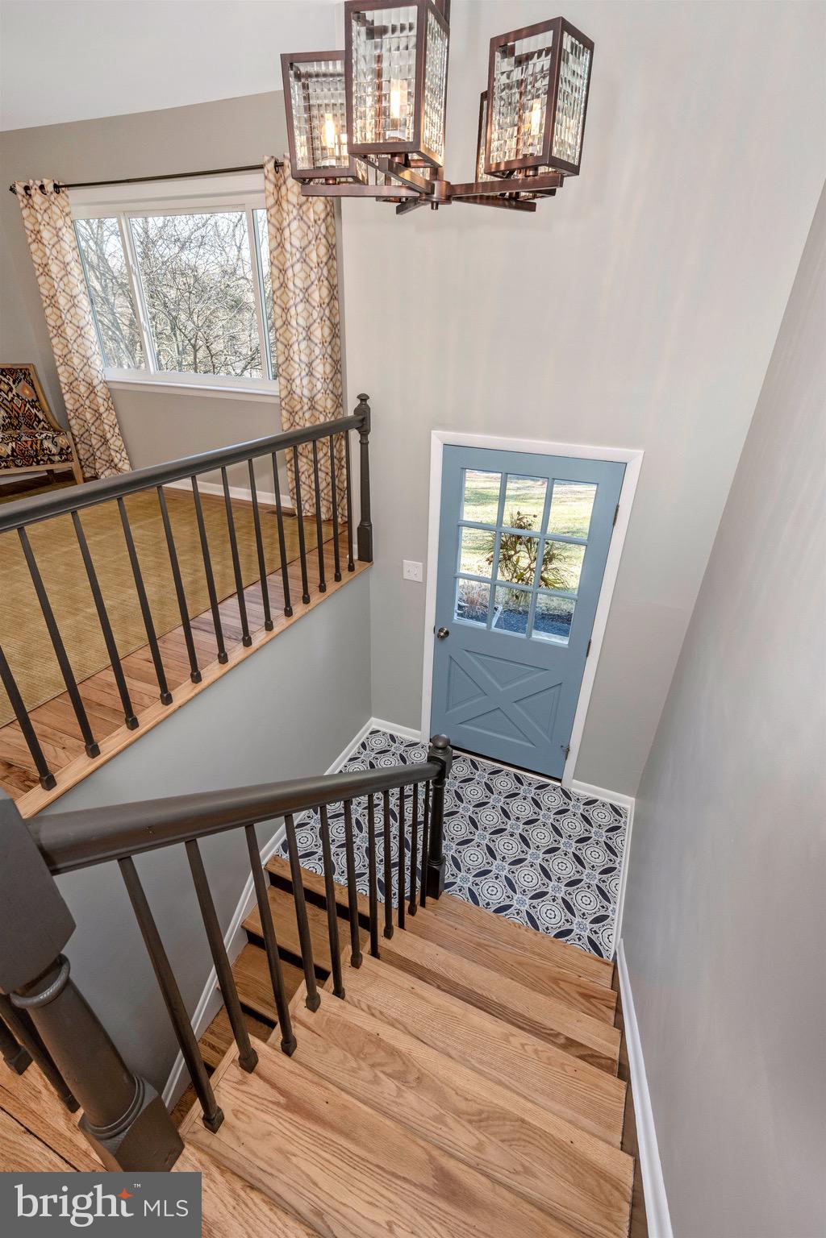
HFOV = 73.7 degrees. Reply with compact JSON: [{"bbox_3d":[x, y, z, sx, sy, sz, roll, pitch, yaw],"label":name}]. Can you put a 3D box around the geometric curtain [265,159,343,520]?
[{"bbox_3d":[-0.686,-1.700,3.630,0.480,2.125,0.120,13,31,20],"label":"geometric curtain"}]

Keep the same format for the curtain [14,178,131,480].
[{"bbox_3d":[-2.679,-2.169,4.394,0.590,2.120,0.120,13,31,20],"label":"curtain"}]

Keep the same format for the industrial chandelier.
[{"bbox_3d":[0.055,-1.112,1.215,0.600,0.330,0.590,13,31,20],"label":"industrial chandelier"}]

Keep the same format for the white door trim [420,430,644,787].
[{"bbox_3d":[0.570,0.037,3.226,1.045,2.109,0.080,13,31,20],"label":"white door trim"}]

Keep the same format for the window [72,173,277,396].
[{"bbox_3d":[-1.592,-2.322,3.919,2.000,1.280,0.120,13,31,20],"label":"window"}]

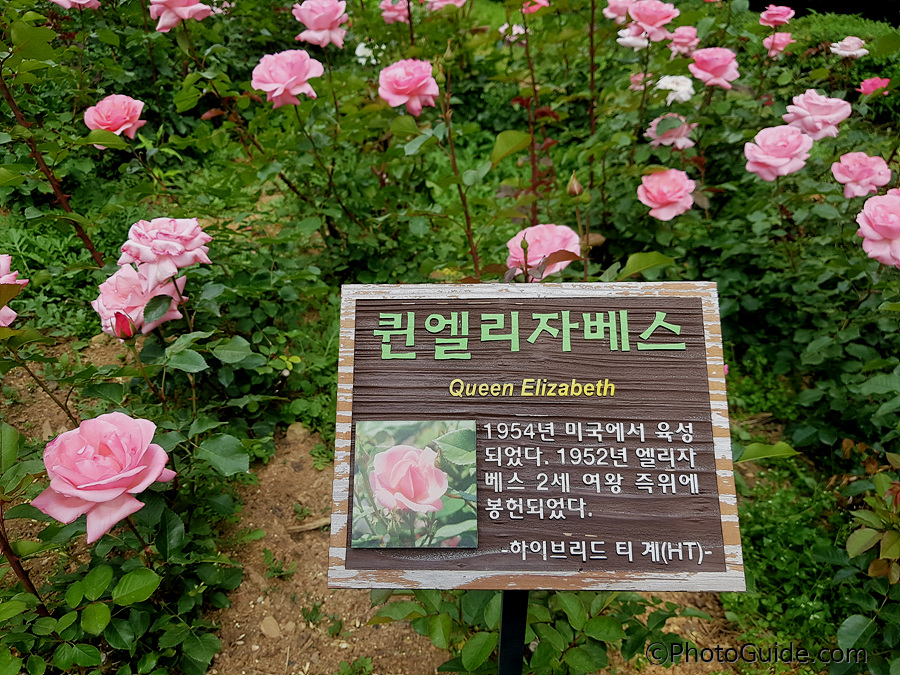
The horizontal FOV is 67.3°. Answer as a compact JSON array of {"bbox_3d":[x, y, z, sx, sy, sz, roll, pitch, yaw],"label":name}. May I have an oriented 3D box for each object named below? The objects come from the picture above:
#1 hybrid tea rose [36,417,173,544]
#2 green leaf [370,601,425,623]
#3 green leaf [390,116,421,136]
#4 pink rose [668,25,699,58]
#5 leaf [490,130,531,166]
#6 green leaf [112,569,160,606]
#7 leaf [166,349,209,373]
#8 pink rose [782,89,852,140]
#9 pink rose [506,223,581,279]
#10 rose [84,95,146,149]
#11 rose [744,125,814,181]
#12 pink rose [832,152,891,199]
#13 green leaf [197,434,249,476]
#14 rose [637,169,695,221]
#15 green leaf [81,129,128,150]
[{"bbox_3d":[-0.266,0.105,0.530,0.110,0.066,0.103,-11,40,-19],"label":"hybrid tea rose"},{"bbox_3d":[-0.062,0.324,0.800,0.067,0.013,0.037,-5,35,-9],"label":"green leaf"},{"bbox_3d":[-0.067,-0.318,1.020,0.049,0.010,0.031,23,75,3],"label":"green leaf"},{"bbox_3d":[0.593,-0.753,1.720,0.073,0.070,0.070,5,45,9],"label":"pink rose"},{"bbox_3d":[0.085,-0.266,0.950,0.072,0.012,0.040,-35,76,-6],"label":"leaf"},{"bbox_3d":[-0.325,0.259,0.700,0.047,0.010,0.029,-20,61,-30],"label":"green leaf"},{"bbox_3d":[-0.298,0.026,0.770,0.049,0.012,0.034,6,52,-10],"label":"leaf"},{"bbox_3d":[0.544,-0.330,1.000,0.098,0.060,0.098,15,43,24],"label":"pink rose"},{"bbox_3d":[0.122,-0.117,0.900,0.099,0.063,0.092,3,45,5],"label":"pink rose"},{"bbox_3d":[-0.523,-0.339,1.060,0.092,0.063,0.088,-13,57,-21],"label":"rose"},{"bbox_3d":[0.479,-0.271,0.990,0.098,0.066,0.093,13,52,21],"label":"rose"},{"bbox_3d":[0.657,-0.259,1.080,0.092,0.055,0.092,17,64,27],"label":"pink rose"},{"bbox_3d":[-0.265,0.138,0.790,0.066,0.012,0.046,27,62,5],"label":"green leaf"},{"bbox_3d":[0.356,-0.237,1.120,0.090,0.063,0.086,9,56,16],"label":"rose"},{"bbox_3d":[-0.450,-0.258,0.880,0.059,0.012,0.034,0,56,-15],"label":"green leaf"}]

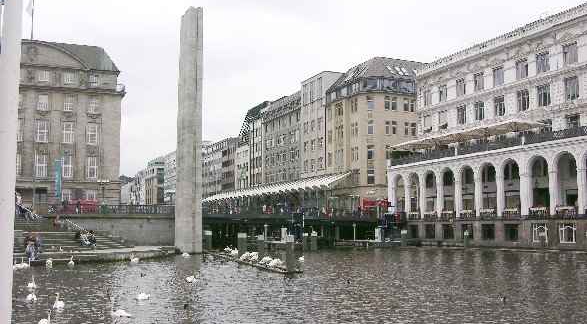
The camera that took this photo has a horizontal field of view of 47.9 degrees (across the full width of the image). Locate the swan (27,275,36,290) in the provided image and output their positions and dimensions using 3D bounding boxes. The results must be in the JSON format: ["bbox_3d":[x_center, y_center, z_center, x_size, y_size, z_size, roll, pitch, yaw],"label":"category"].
[{"bbox_3d":[-12.203,5.572,30.886,0.390,0.650,0.820,4,-6,-39],"label":"swan"}]

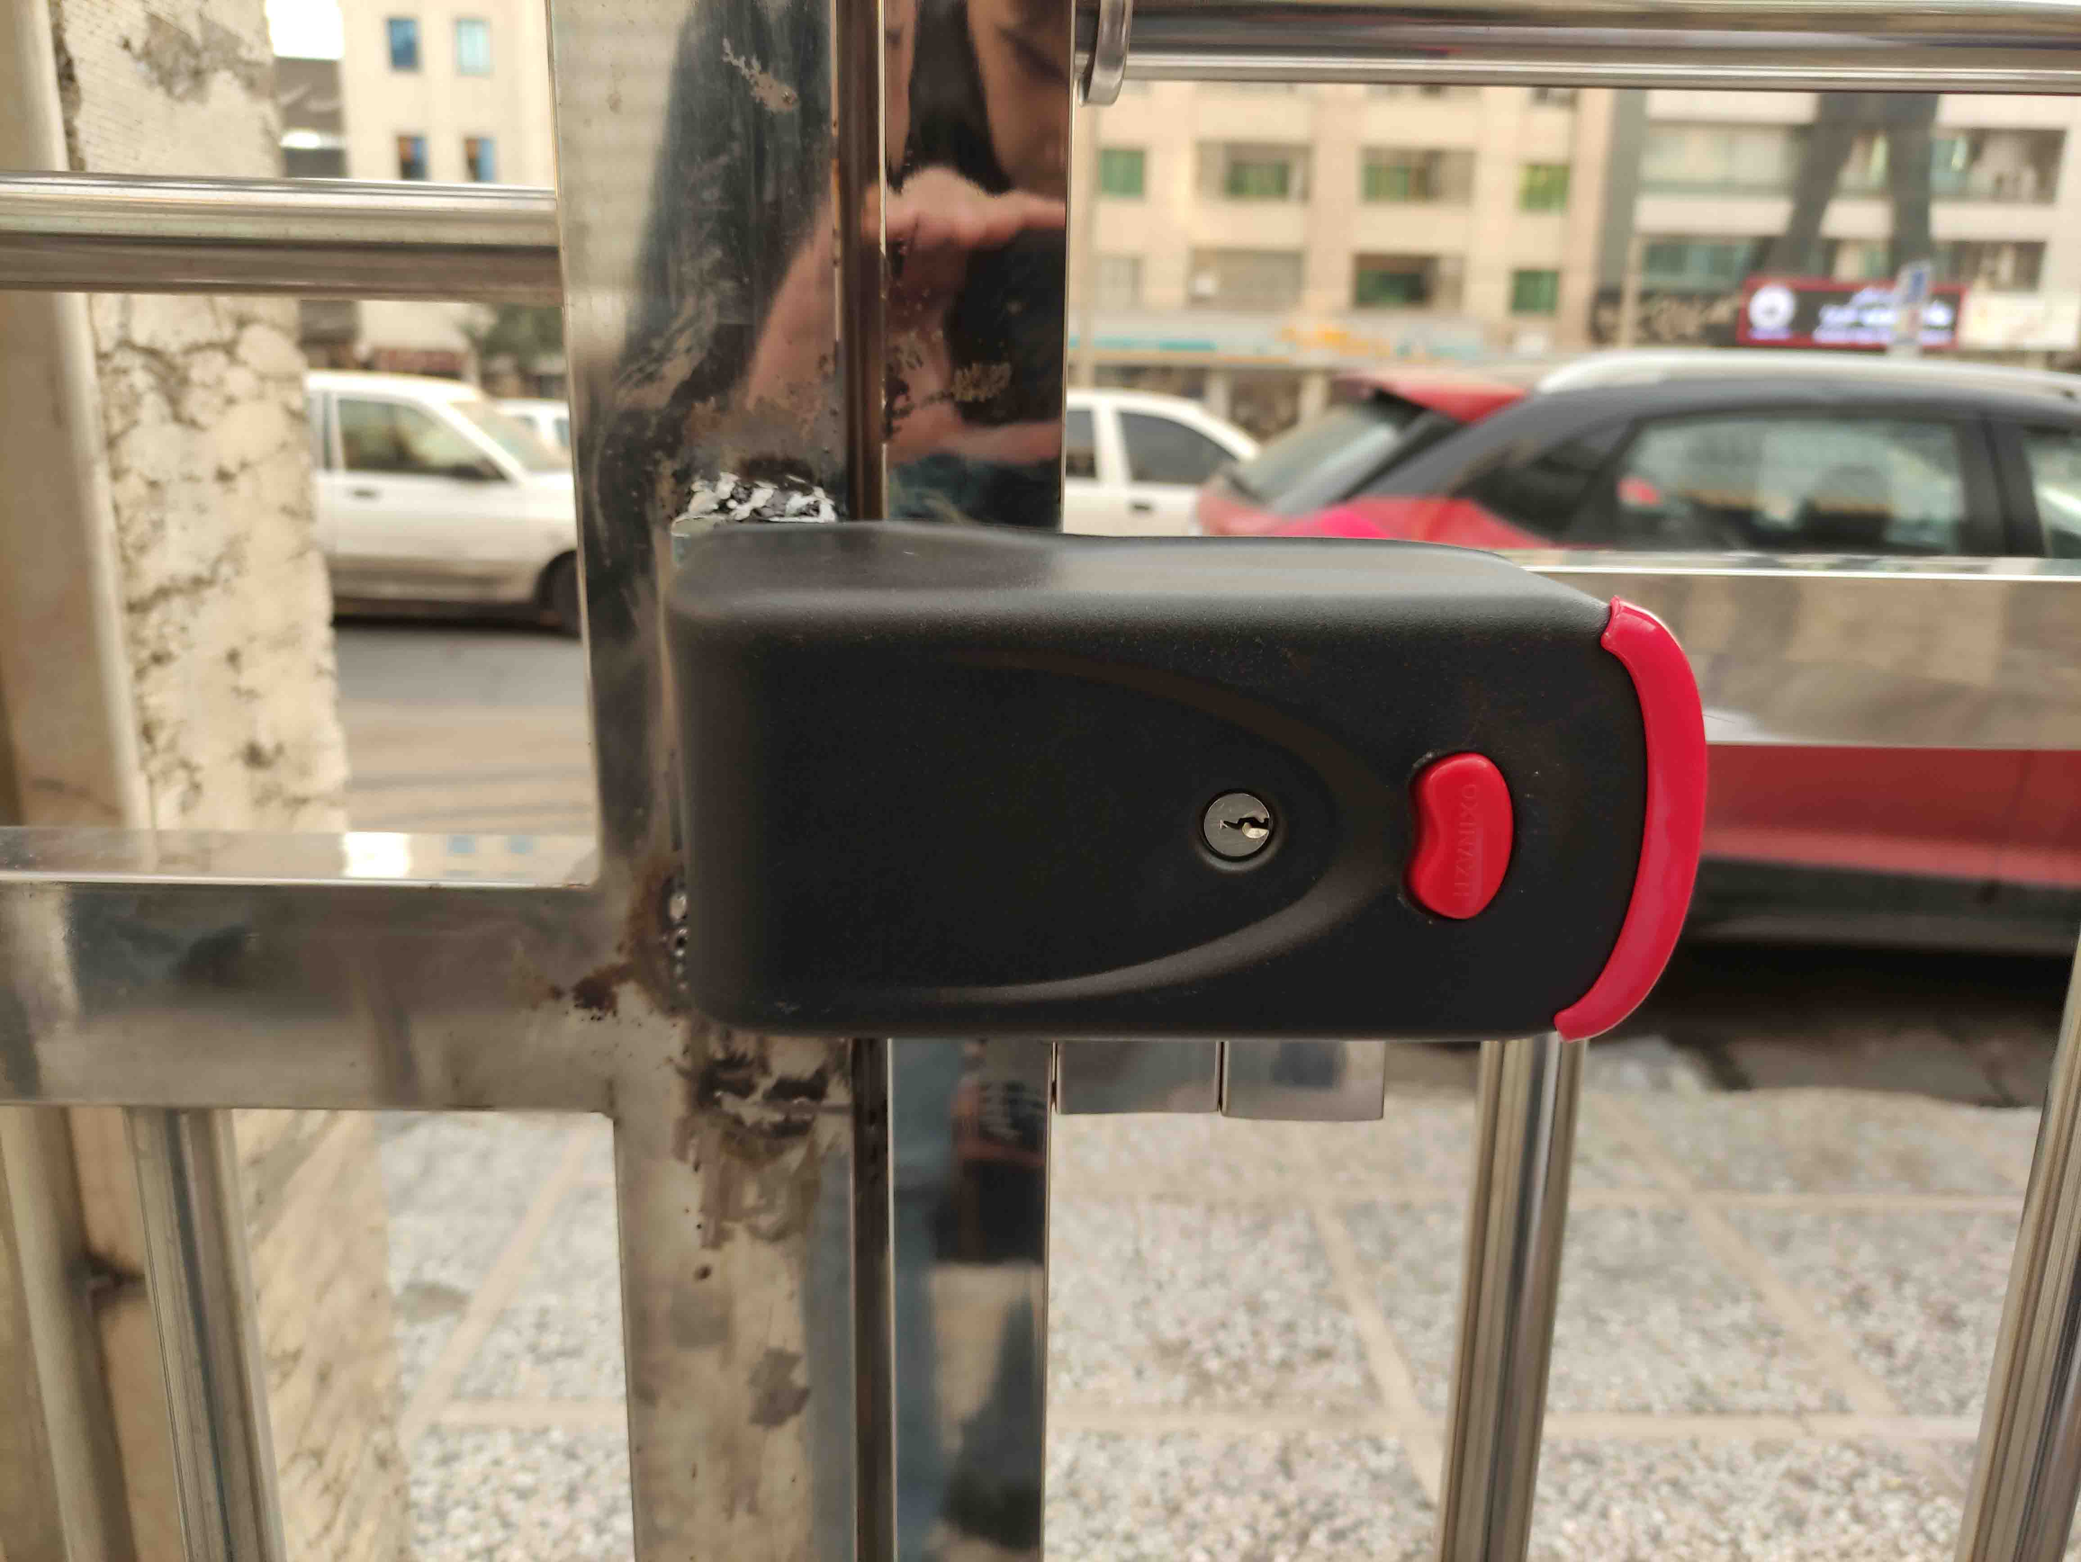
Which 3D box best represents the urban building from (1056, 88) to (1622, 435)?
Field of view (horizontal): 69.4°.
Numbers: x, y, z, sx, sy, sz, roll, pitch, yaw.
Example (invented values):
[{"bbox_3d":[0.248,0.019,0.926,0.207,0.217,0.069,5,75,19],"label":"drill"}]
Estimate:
[{"bbox_3d":[9.269,-20.898,54.465,18.800,17.000,14.000,0,14,-5],"label":"urban building"}]

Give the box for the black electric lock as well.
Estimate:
[{"bbox_3d":[0.027,-0.003,0.309,0.190,0.092,0.063,1,14,-1],"label":"black electric lock"}]

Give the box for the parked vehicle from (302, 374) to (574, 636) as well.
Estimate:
[{"bbox_3d":[-3.728,-1.718,8.939,4.150,1.440,1.650,2,14,6],"label":"parked vehicle"}]

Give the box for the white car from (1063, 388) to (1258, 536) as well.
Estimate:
[{"bbox_3d":[0.508,-1.770,9.579,4.150,1.450,1.650,2,14,5],"label":"white car"}]

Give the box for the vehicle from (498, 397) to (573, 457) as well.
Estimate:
[{"bbox_3d":[-5.603,-3.792,18.087,4.200,1.450,1.680,2,14,3],"label":"vehicle"}]

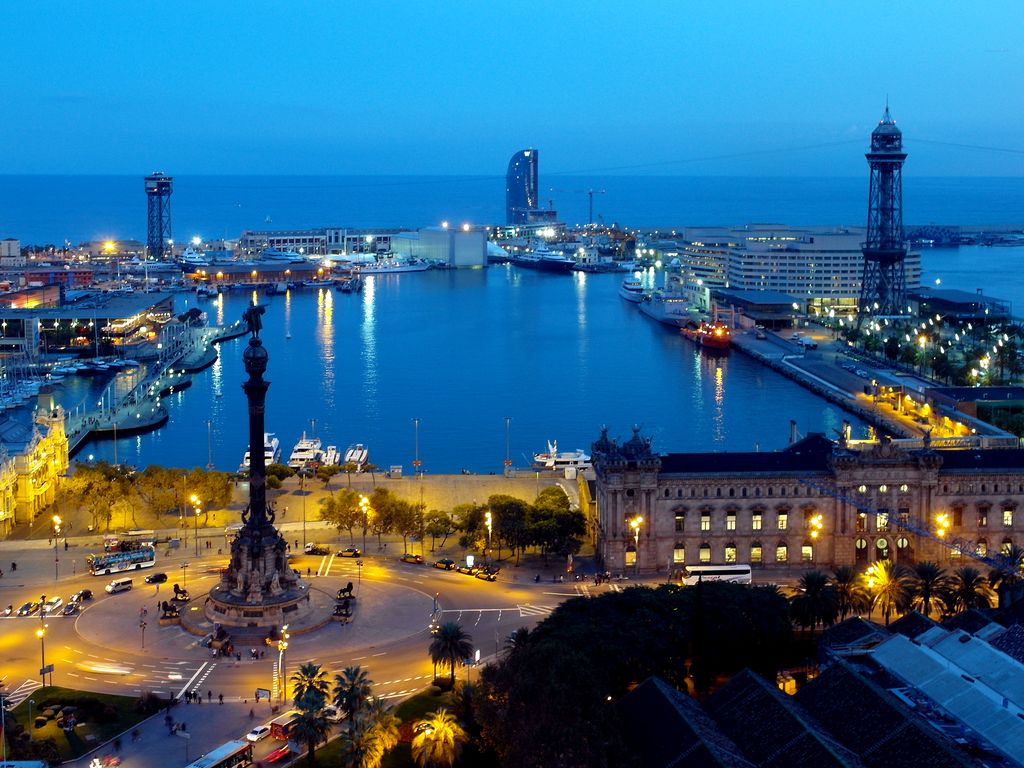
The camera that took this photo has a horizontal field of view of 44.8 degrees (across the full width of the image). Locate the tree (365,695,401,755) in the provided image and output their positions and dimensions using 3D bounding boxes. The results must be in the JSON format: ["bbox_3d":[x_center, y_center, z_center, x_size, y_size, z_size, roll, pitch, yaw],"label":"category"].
[{"bbox_3d":[-18.686,49.250,177.074,5.713,9.752,5.713,0,10,0],"label":"tree"}]

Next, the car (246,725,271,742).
[{"bbox_3d":[-37.519,51.879,186.252,1.753,1.458,4.186,6,11,31],"label":"car"}]

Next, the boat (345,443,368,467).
[{"bbox_3d":[-43.280,19.740,346.660,6.200,6.000,18.000,0,10,-3],"label":"boat"}]

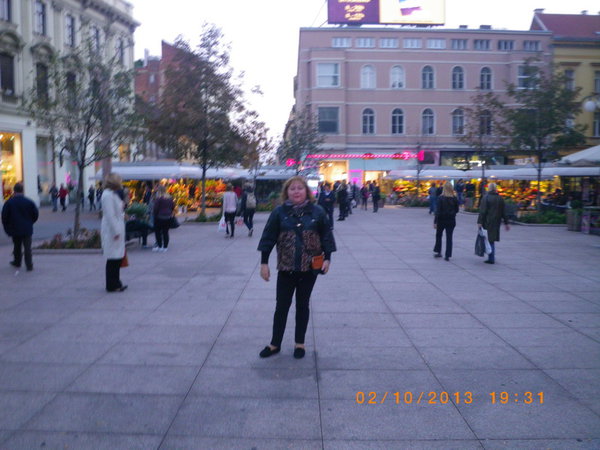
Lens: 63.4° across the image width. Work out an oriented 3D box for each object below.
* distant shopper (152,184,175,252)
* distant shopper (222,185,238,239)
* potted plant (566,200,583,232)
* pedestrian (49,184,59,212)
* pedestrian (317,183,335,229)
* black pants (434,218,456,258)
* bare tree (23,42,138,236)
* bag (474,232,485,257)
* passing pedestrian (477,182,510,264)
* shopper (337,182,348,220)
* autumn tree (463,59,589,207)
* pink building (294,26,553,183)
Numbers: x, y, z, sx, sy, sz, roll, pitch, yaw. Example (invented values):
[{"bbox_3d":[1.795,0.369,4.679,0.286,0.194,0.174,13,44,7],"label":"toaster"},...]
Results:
[{"bbox_3d":[-3.330,-0.183,11.774,0.540,1.630,0.380,-1,5,-15],"label":"distant shopper"},{"bbox_3d":[-2.146,-0.462,14.914,0.500,1.670,0.360,0,5,5],"label":"distant shopper"},{"bbox_3d":[9.618,-0.332,16.928,0.540,1.080,0.520,3,5,29],"label":"potted plant"},{"bbox_3d":[-13.951,-1.538,27.500,0.560,1.660,0.420,0,5,-8],"label":"pedestrian"},{"bbox_3d":[0.963,-0.695,17.557,0.600,1.700,0.400,0,5,2],"label":"pedestrian"},{"bbox_3d":[3.031,0.229,10.109,0.430,0.920,0.380,-1,5,-11],"label":"black pants"},{"bbox_3d":[-5.552,-1.958,12.276,2.800,5.000,2.700,0,5,0],"label":"bare tree"},{"bbox_3d":[3.707,0.403,10.022,0.190,0.500,0.270,0,5,0],"label":"bag"},{"bbox_3d":[3.901,-0.054,9.783,0.620,1.640,0.450,-2,5,-23],"label":"passing pedestrian"},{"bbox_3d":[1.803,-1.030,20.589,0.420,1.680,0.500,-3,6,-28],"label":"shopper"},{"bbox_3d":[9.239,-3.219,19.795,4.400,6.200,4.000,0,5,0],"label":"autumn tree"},{"bbox_3d":[11.156,-10.214,49.848,22.700,15.000,13.000,1,5,0],"label":"pink building"}]

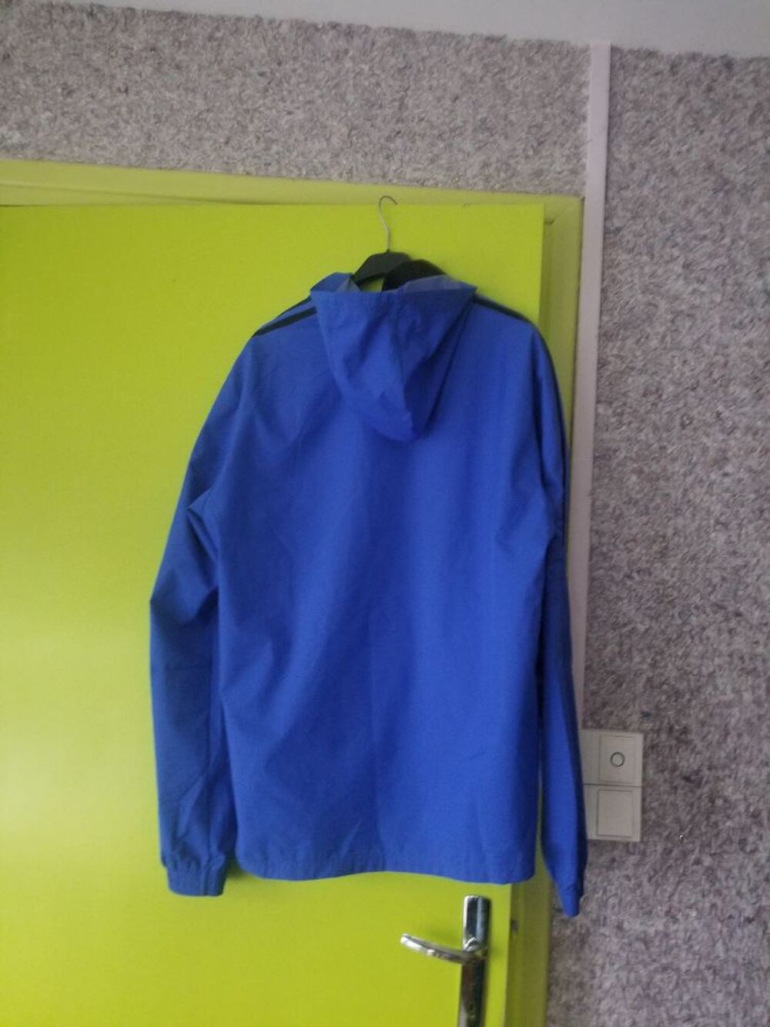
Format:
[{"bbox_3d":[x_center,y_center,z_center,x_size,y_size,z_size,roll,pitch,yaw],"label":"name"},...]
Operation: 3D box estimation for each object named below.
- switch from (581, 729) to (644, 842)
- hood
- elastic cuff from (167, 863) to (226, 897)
[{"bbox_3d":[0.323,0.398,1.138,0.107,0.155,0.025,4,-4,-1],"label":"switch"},{"bbox_3d":[0.011,-0.195,0.966,0.203,0.205,0.130,2,-4,8],"label":"hood"},{"bbox_3d":[-0.247,0.479,1.010,0.074,0.041,0.045,1,-4,8],"label":"elastic cuff"}]

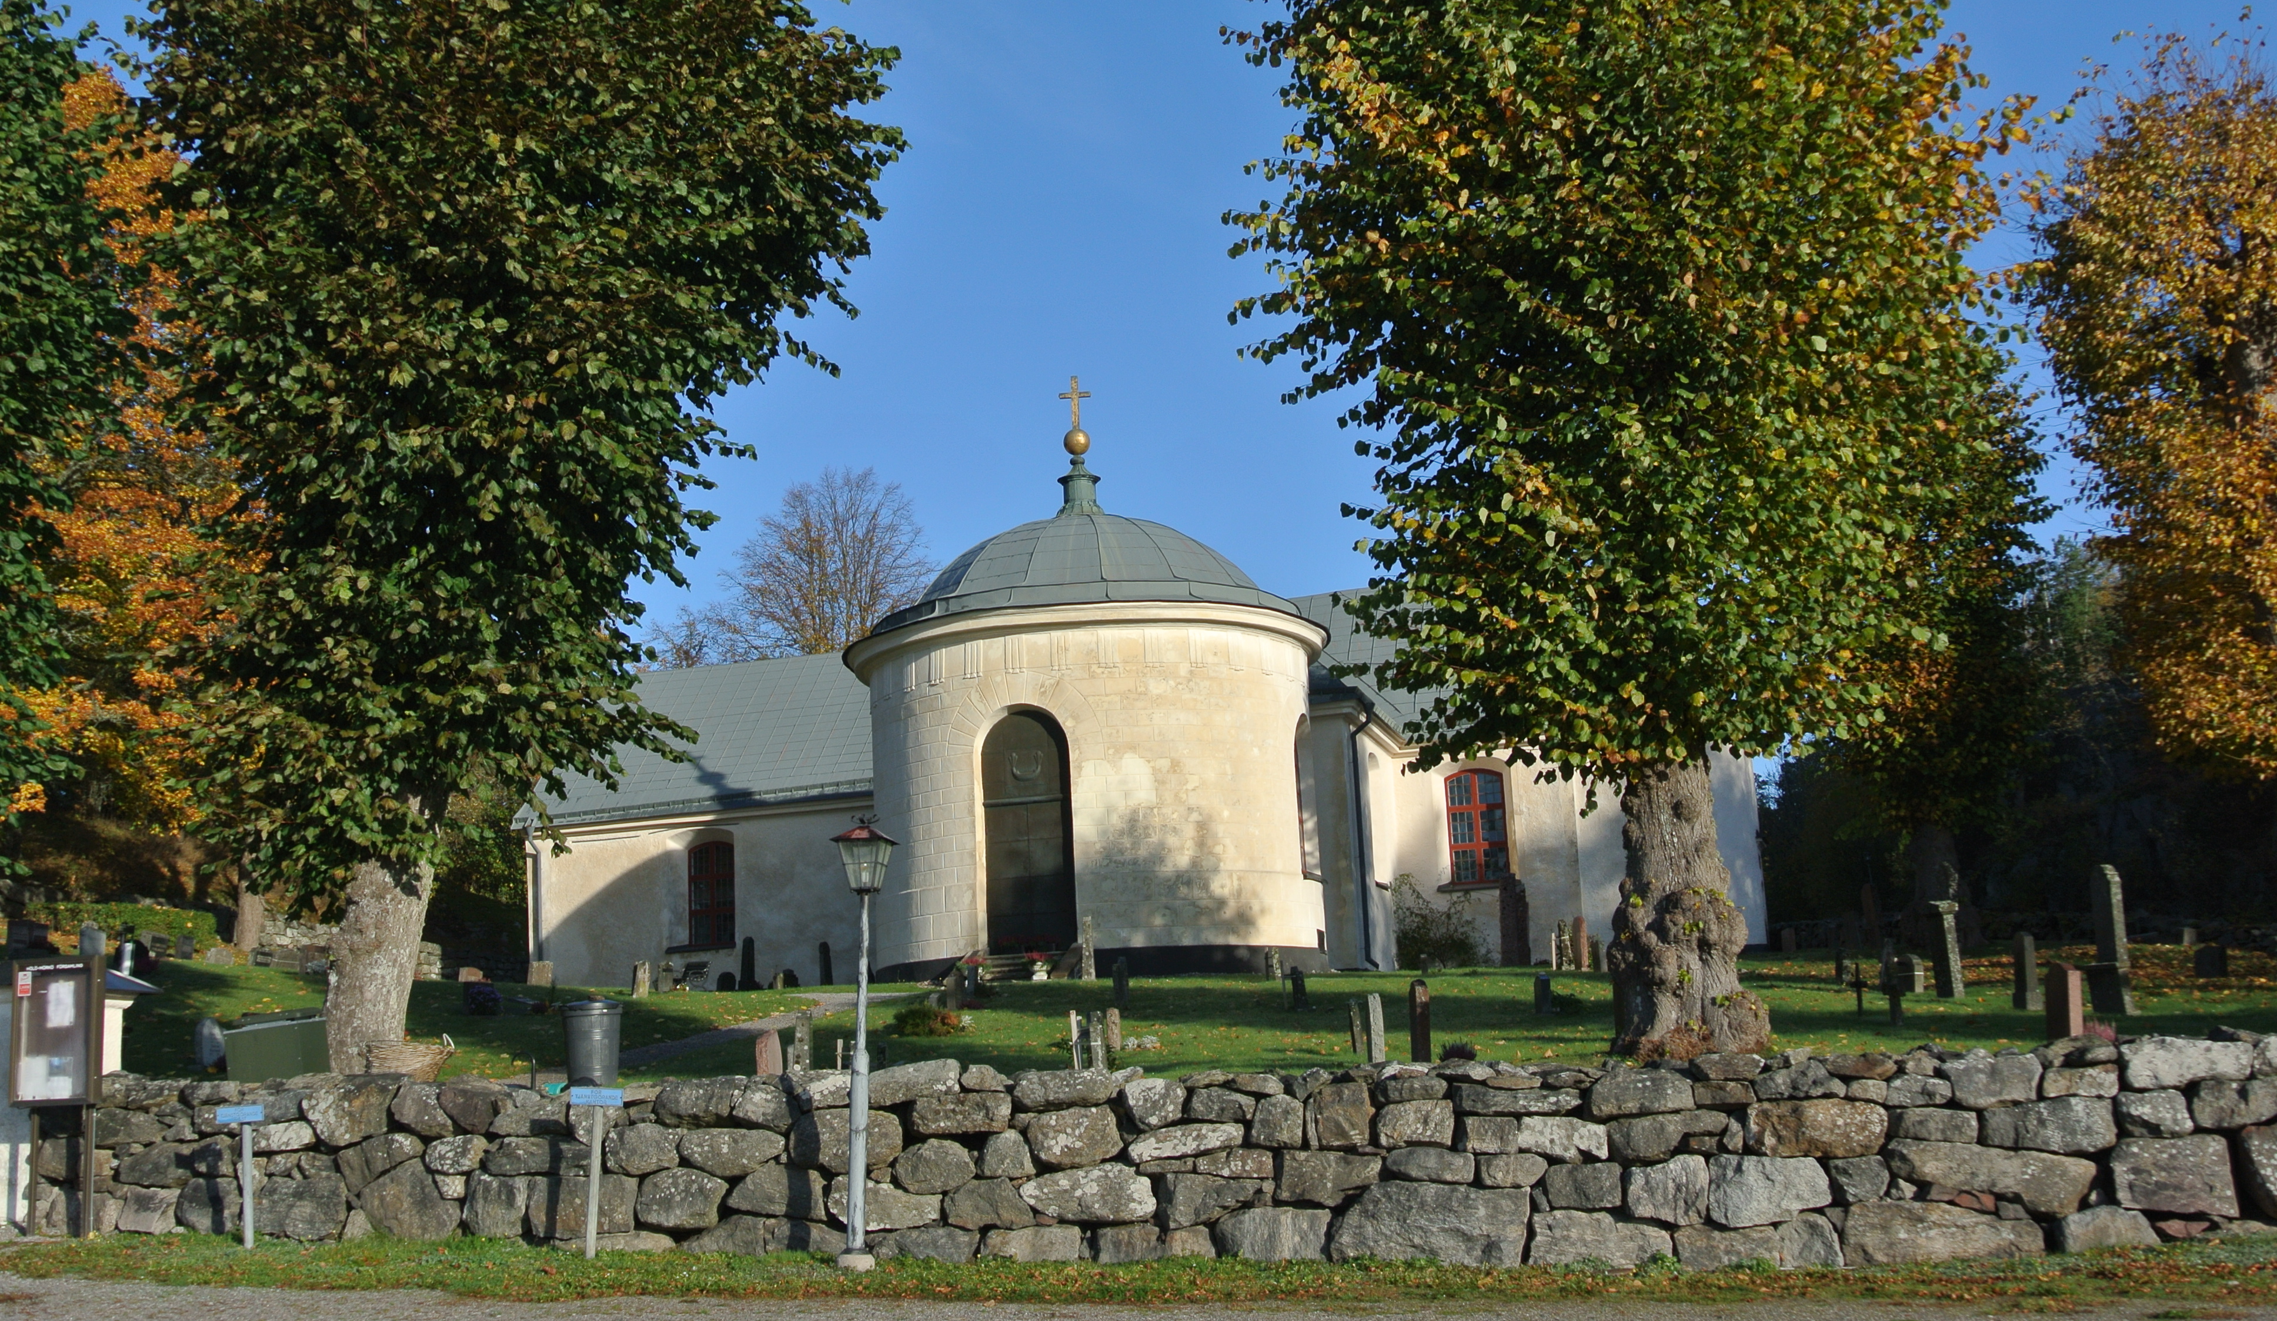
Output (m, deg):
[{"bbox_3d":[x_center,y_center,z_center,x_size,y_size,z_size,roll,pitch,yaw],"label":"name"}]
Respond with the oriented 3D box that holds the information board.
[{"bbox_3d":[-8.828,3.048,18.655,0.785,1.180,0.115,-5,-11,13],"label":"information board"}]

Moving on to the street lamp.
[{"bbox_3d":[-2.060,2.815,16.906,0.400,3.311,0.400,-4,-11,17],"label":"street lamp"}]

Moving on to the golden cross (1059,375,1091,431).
[{"bbox_3d":[-1.379,-5.850,51.482,0.732,1.238,0.130,-5,-11,15],"label":"golden cross"}]

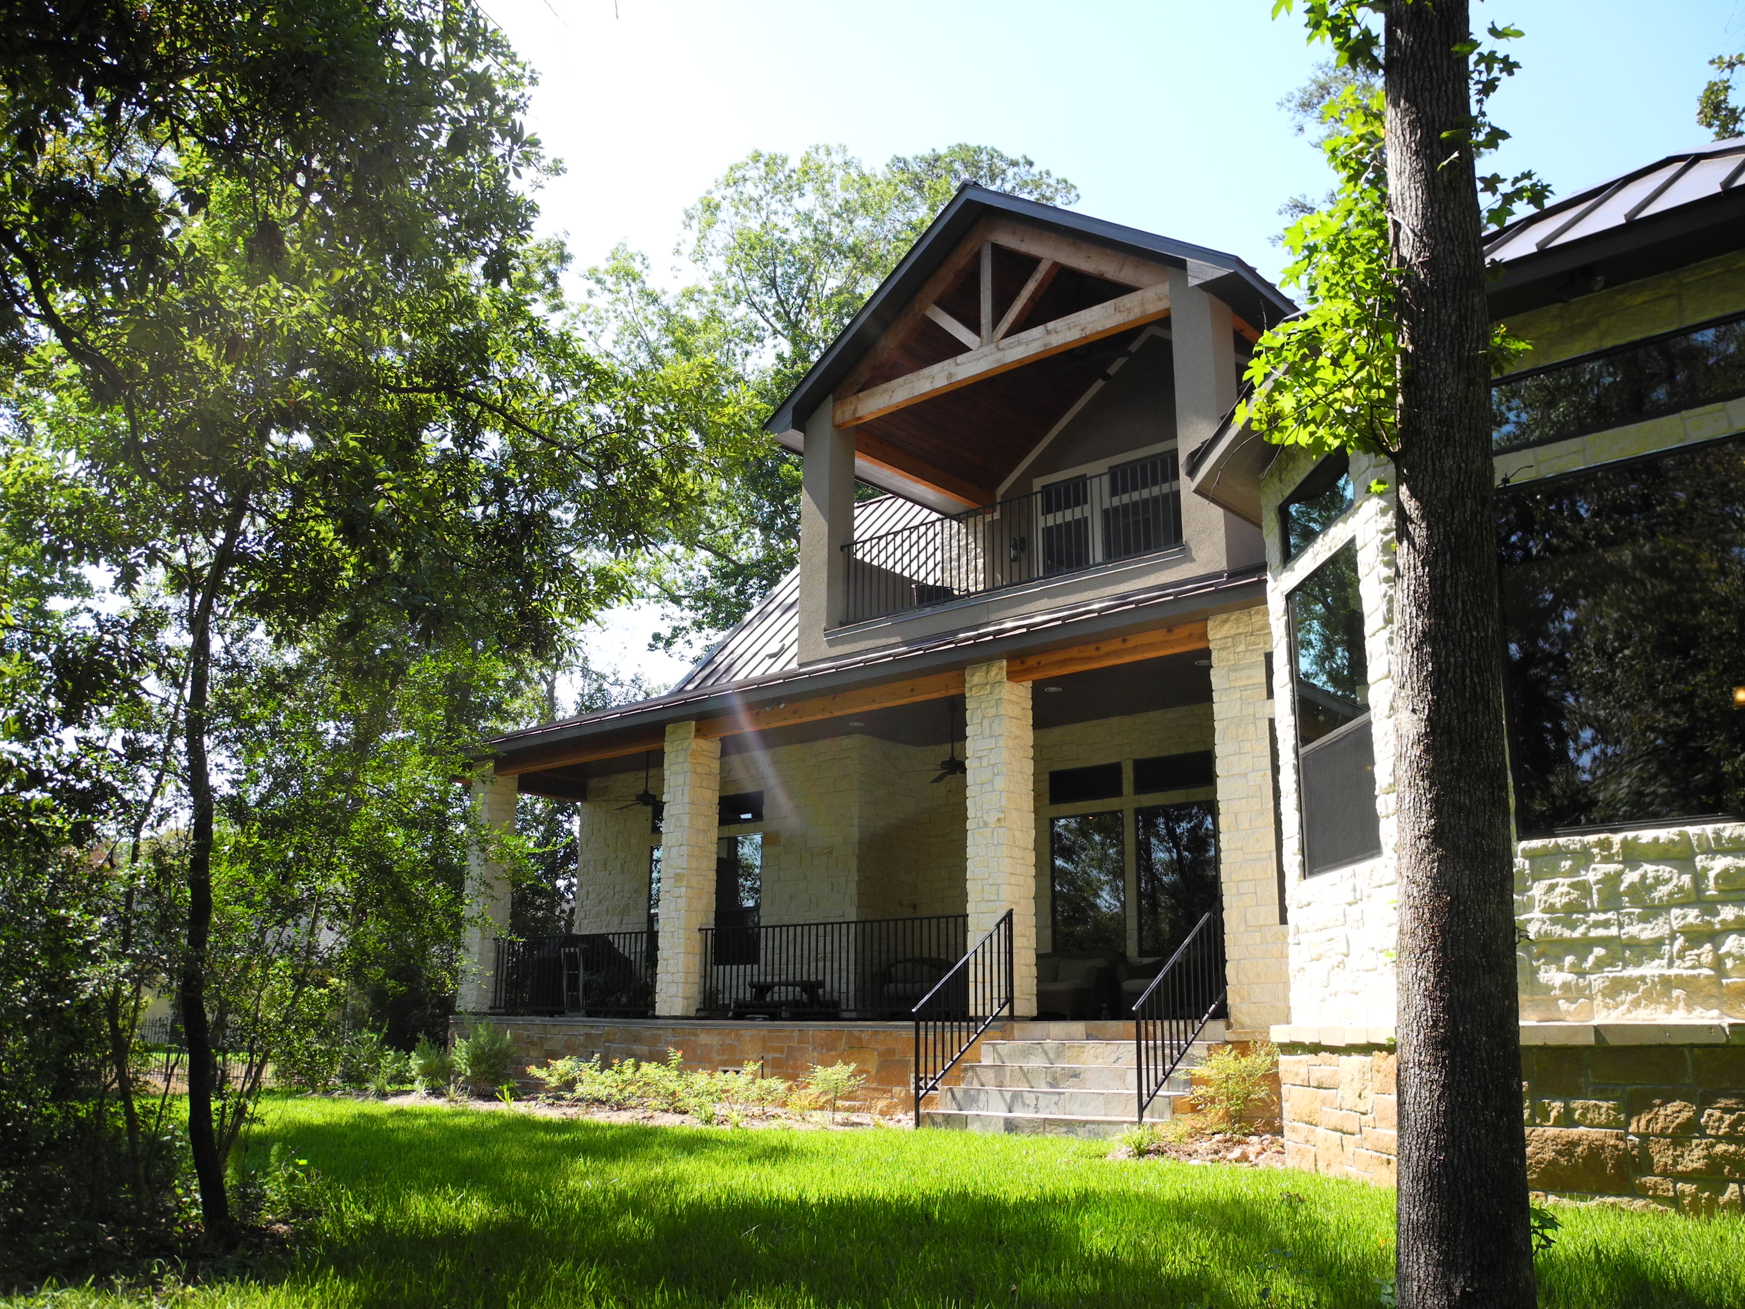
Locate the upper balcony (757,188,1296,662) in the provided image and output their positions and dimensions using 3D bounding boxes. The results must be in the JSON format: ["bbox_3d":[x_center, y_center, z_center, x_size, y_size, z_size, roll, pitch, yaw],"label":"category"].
[{"bbox_3d":[2.093,-2.150,14.991,5.565,4.673,3.675,-12,-20,39],"label":"upper balcony"}]

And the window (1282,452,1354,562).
[{"bbox_3d":[2.530,-0.836,8.088,0.126,0.362,1.013,2,-15,-4],"label":"window"}]

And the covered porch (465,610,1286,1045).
[{"bbox_3d":[-0.021,2.442,15.754,11.130,3.349,3.413,-12,-20,39],"label":"covered porch"}]

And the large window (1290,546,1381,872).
[{"bbox_3d":[2.519,0.324,7.771,0.126,1.680,0.992,2,-15,-4],"label":"large window"}]

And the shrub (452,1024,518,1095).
[{"bbox_3d":[-4.446,4.625,16.152,0.714,0.819,0.693,-12,-20,39],"label":"shrub"}]

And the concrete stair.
[{"bbox_3d":[1.577,3.288,11.046,2.184,0.840,1.123,-12,-20,39],"label":"concrete stair"}]

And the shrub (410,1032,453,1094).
[{"bbox_3d":[-5.320,4.925,17.055,0.546,0.714,0.525,-12,-20,39],"label":"shrub"}]

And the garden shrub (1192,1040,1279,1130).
[{"bbox_3d":[2.638,3.123,10.249,0.609,0.651,0.588,-12,-20,39],"label":"garden shrub"}]

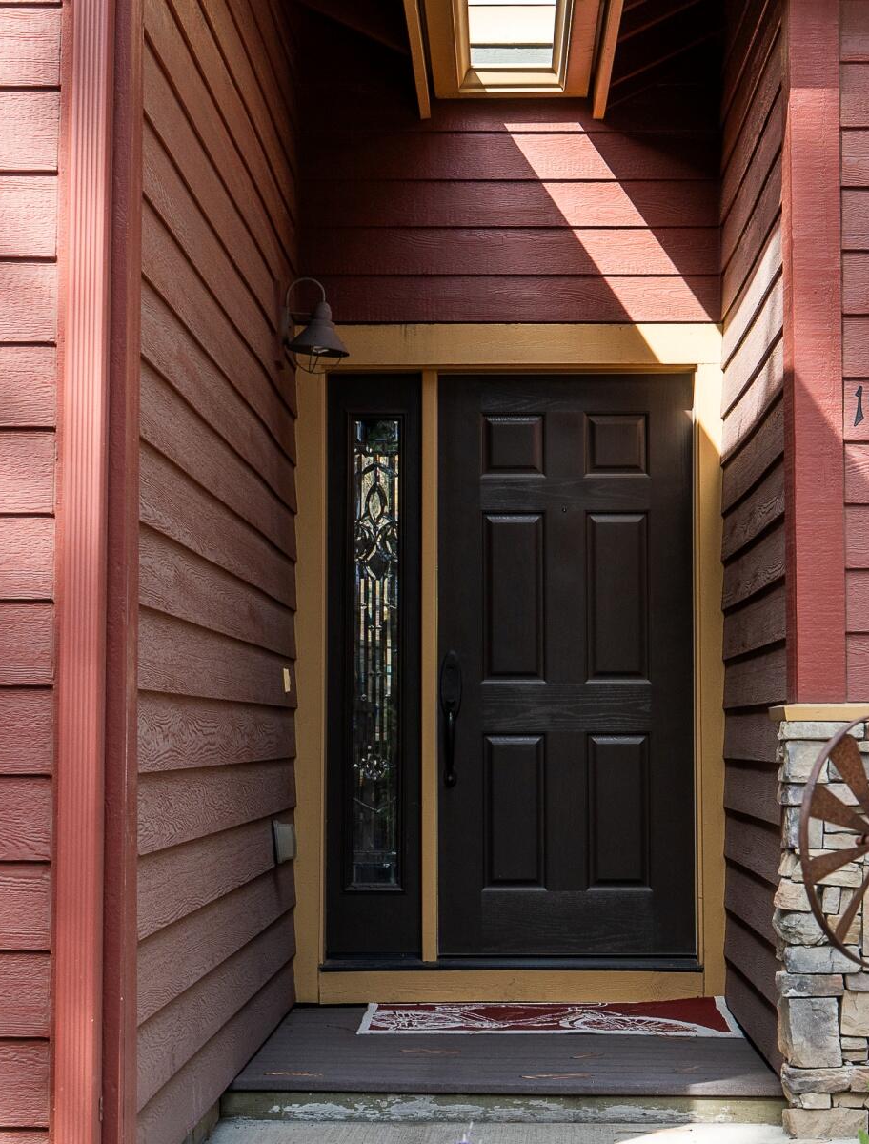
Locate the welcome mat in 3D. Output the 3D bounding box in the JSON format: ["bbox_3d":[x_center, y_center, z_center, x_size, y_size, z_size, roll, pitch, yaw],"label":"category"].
[{"bbox_3d":[0.348,1.385,5.064,1.130,0.020,0.605,0,-6,3],"label":"welcome mat"}]

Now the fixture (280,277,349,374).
[{"bbox_3d":[-0.378,-0.774,5.140,0.223,0.312,0.200,0,-6,3],"label":"fixture"}]

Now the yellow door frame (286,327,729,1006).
[{"bbox_3d":[0.249,0.288,5.543,1.445,2.298,0.150,0,-6,3],"label":"yellow door frame"}]

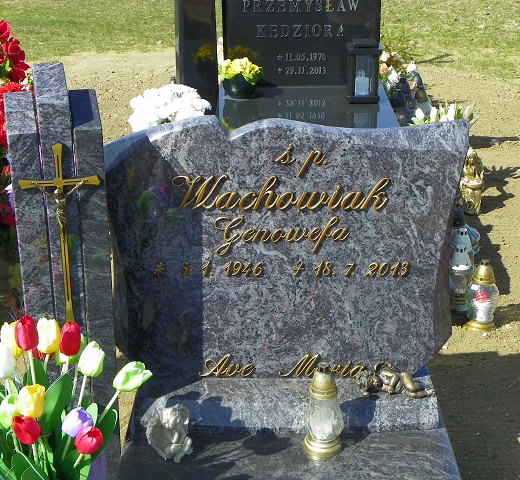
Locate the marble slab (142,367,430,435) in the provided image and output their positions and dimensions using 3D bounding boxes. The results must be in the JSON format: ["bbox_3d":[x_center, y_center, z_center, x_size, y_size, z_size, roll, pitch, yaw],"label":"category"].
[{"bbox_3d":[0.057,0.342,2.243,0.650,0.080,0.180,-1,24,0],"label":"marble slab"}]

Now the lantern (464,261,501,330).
[{"bbox_3d":[0.718,0.172,3.223,0.110,0.230,0.110,-1,24,0],"label":"lantern"}]

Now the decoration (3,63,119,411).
[{"bbox_3d":[-0.378,0.137,2.017,0.170,0.978,0.100,-6,24,-11],"label":"decoration"}]

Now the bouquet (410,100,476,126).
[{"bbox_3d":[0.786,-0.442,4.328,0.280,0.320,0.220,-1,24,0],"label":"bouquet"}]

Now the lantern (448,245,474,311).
[{"bbox_3d":[0.677,0.125,3.333,0.090,0.226,0.090,-1,24,0],"label":"lantern"}]

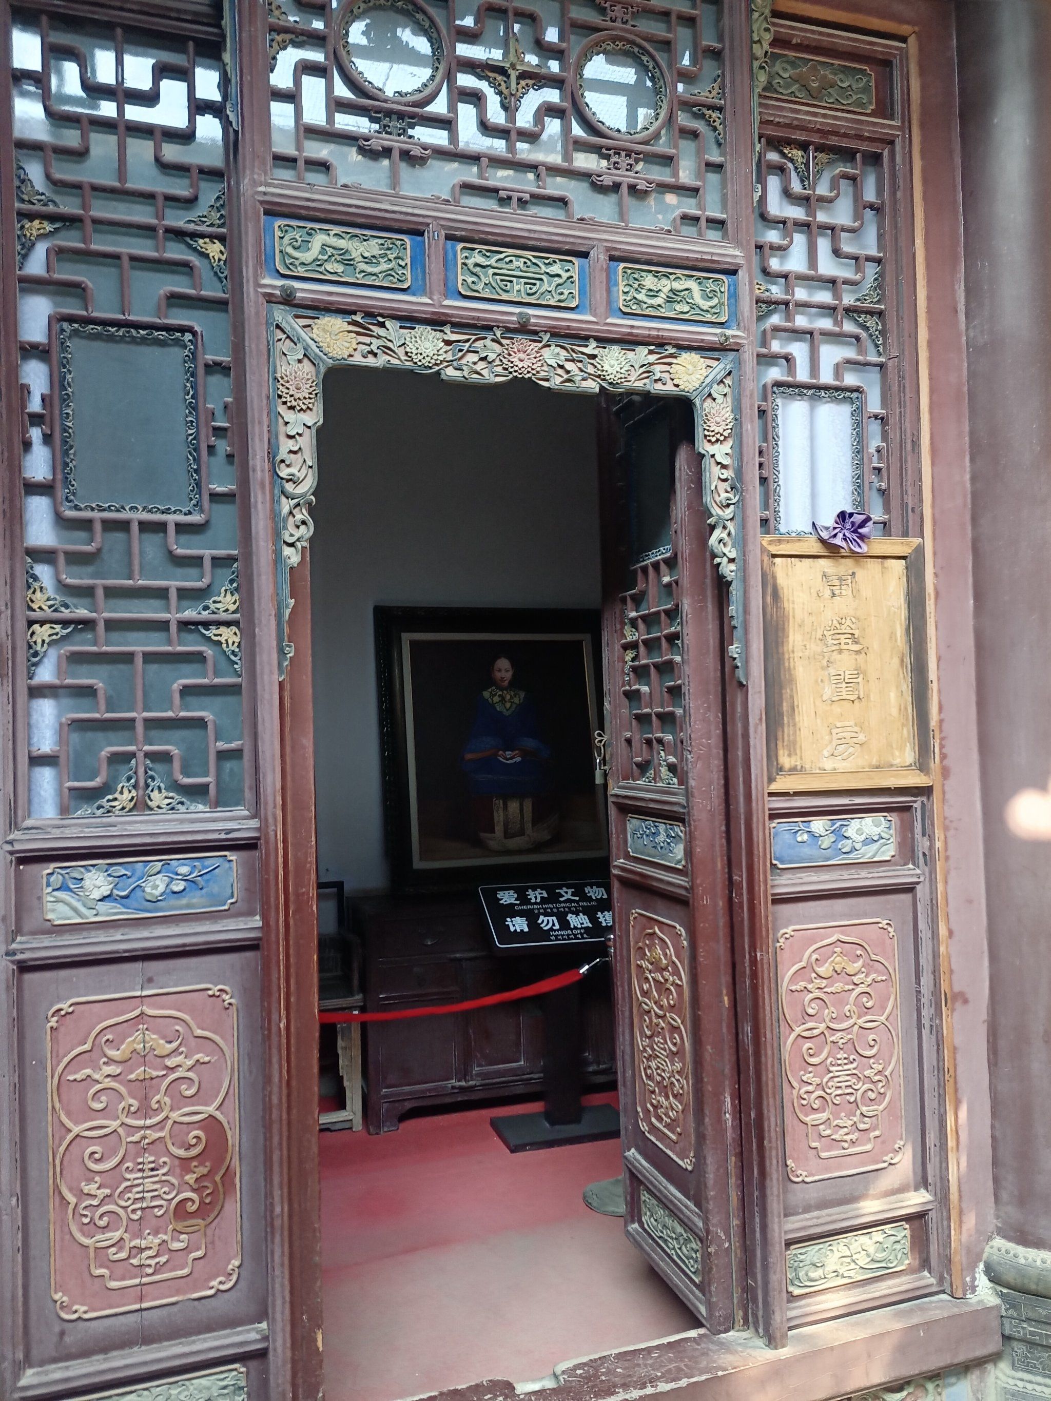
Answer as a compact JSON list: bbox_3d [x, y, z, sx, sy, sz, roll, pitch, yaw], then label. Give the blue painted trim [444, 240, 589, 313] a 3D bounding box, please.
[{"bbox_3d":[-0.015,-0.905,2.268,0.329,0.130,0.040,-1,-1,-19],"label":"blue painted trim"}]

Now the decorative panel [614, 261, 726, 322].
[{"bbox_3d":[0.336,-0.923,2.402,0.270,0.106,0.030,-1,-1,-19],"label":"decorative panel"}]

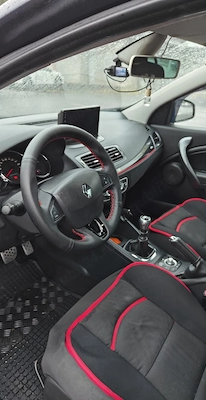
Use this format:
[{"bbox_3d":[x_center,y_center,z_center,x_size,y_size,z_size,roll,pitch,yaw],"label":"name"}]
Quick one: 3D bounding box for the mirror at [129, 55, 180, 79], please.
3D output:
[{"bbox_3d":[0.170,-0.446,0.940,0.238,0.063,0.038,-15,31,-35],"label":"mirror"}]

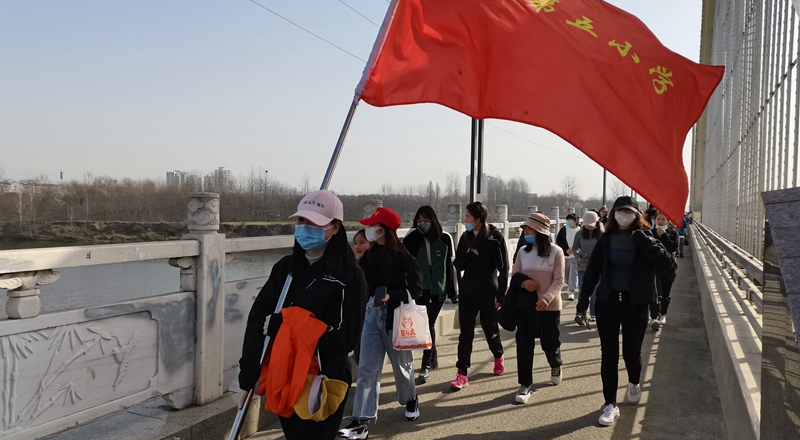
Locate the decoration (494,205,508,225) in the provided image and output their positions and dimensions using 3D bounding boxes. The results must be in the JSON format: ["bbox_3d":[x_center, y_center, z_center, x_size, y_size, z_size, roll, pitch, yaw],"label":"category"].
[{"bbox_3d":[1.885,-0.120,11.060,0.220,0.290,0.220,1,1,25],"label":"decoration"}]

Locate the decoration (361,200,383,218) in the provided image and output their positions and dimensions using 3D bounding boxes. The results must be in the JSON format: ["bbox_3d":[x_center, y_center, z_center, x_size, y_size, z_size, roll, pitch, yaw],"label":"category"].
[{"bbox_3d":[-0.286,-0.070,6.480,0.220,0.290,0.220,1,1,0],"label":"decoration"}]

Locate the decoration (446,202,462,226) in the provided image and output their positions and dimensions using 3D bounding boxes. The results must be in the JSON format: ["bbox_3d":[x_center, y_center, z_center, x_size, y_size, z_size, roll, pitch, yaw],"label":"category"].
[{"bbox_3d":[0.798,-0.089,8.770,0.220,0.290,0.220,1,1,25],"label":"decoration"}]

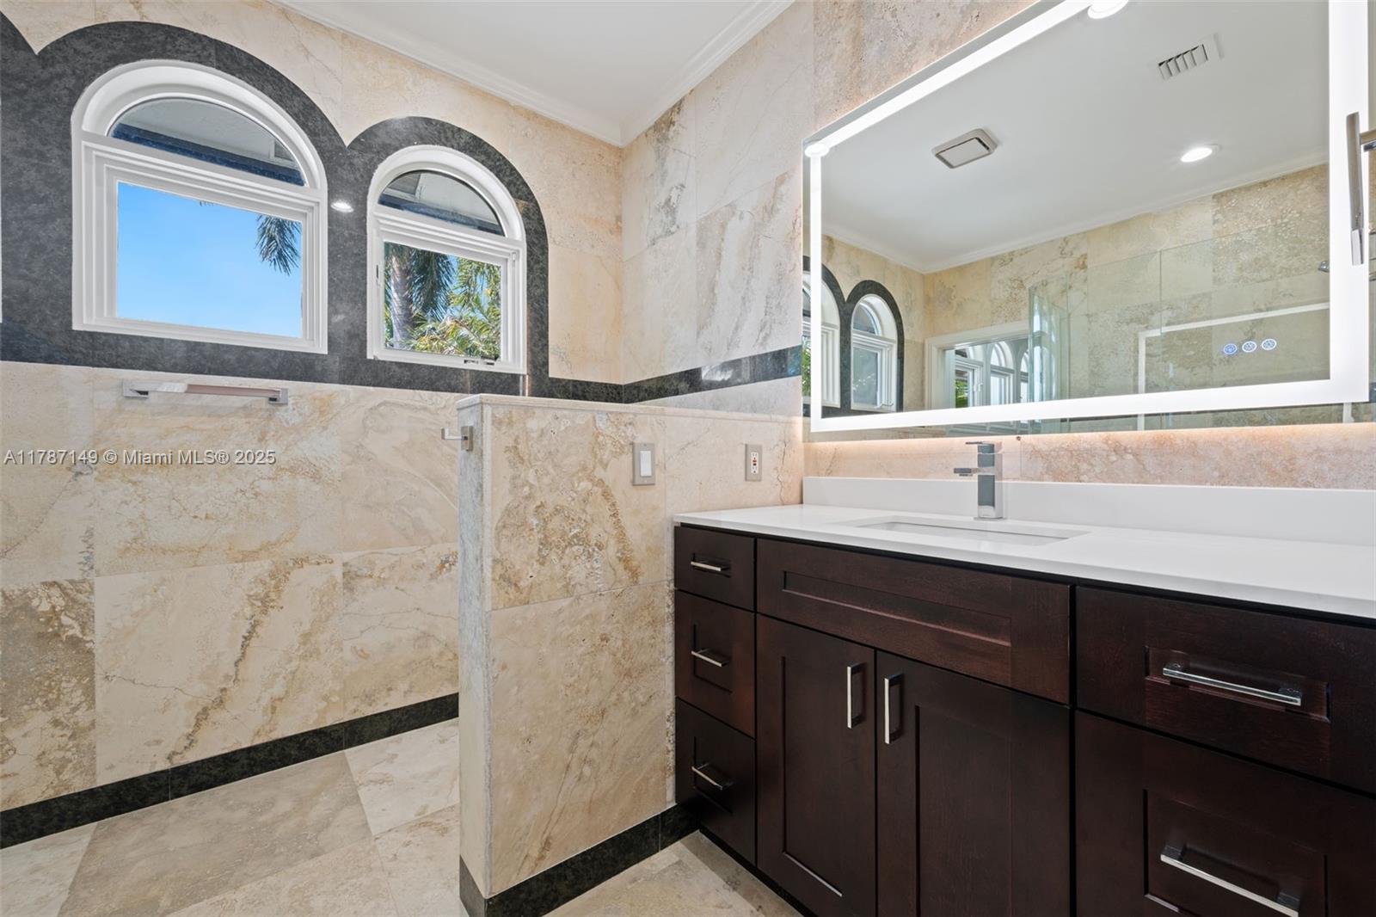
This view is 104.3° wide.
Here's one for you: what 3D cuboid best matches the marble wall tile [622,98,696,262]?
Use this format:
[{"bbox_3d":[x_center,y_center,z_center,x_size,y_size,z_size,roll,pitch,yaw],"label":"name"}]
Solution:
[{"bbox_3d":[-0.141,-1.279,2.490,0.015,0.559,0.592,0,0,-39],"label":"marble wall tile"}]

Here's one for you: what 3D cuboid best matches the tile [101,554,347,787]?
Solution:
[{"bbox_3d":[-1.504,0.655,1.767,0.612,0.612,0.015,0,0,-39],"label":"tile"}]

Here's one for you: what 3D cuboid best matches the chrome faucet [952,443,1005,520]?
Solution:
[{"bbox_3d":[0.688,0.055,1.263,0.175,0.191,0.044,0,0,-39],"label":"chrome faucet"}]

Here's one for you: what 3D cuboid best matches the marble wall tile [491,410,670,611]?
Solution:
[{"bbox_3d":[-0.251,0.108,1.317,0.475,0.453,0.015,0,0,-39],"label":"marble wall tile"}]

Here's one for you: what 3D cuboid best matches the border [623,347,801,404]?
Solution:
[{"bbox_3d":[0.036,-0.328,2.272,0.015,0.104,1.140,0,0,-39],"label":"border"}]

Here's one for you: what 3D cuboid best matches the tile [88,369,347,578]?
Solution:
[{"bbox_3d":[-1.508,0.042,1.769,0.612,0.613,0.015,0,0,-39],"label":"tile"}]

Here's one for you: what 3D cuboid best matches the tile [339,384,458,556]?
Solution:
[{"bbox_3d":[-1.030,0.042,2.154,0.612,0.613,0.015,0,0,-39],"label":"tile"}]

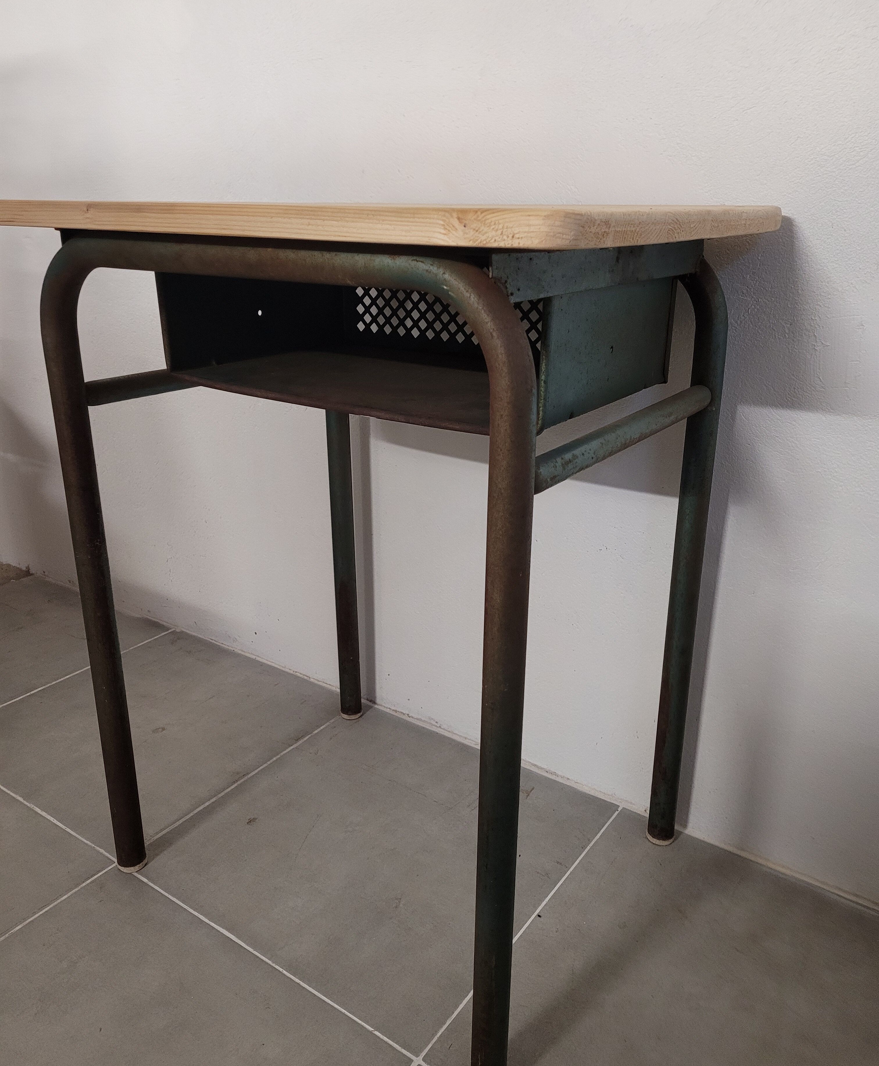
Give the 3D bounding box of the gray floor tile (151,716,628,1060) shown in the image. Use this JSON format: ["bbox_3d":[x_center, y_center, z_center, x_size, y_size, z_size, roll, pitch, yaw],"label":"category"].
[{"bbox_3d":[-0.074,0.387,1.119,0.450,0.010,0.450,14,24,33],"label":"gray floor tile"}]

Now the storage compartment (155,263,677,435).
[{"bbox_3d":[-0.034,-0.215,0.876,0.442,0.130,0.287,14,24,32],"label":"storage compartment"}]

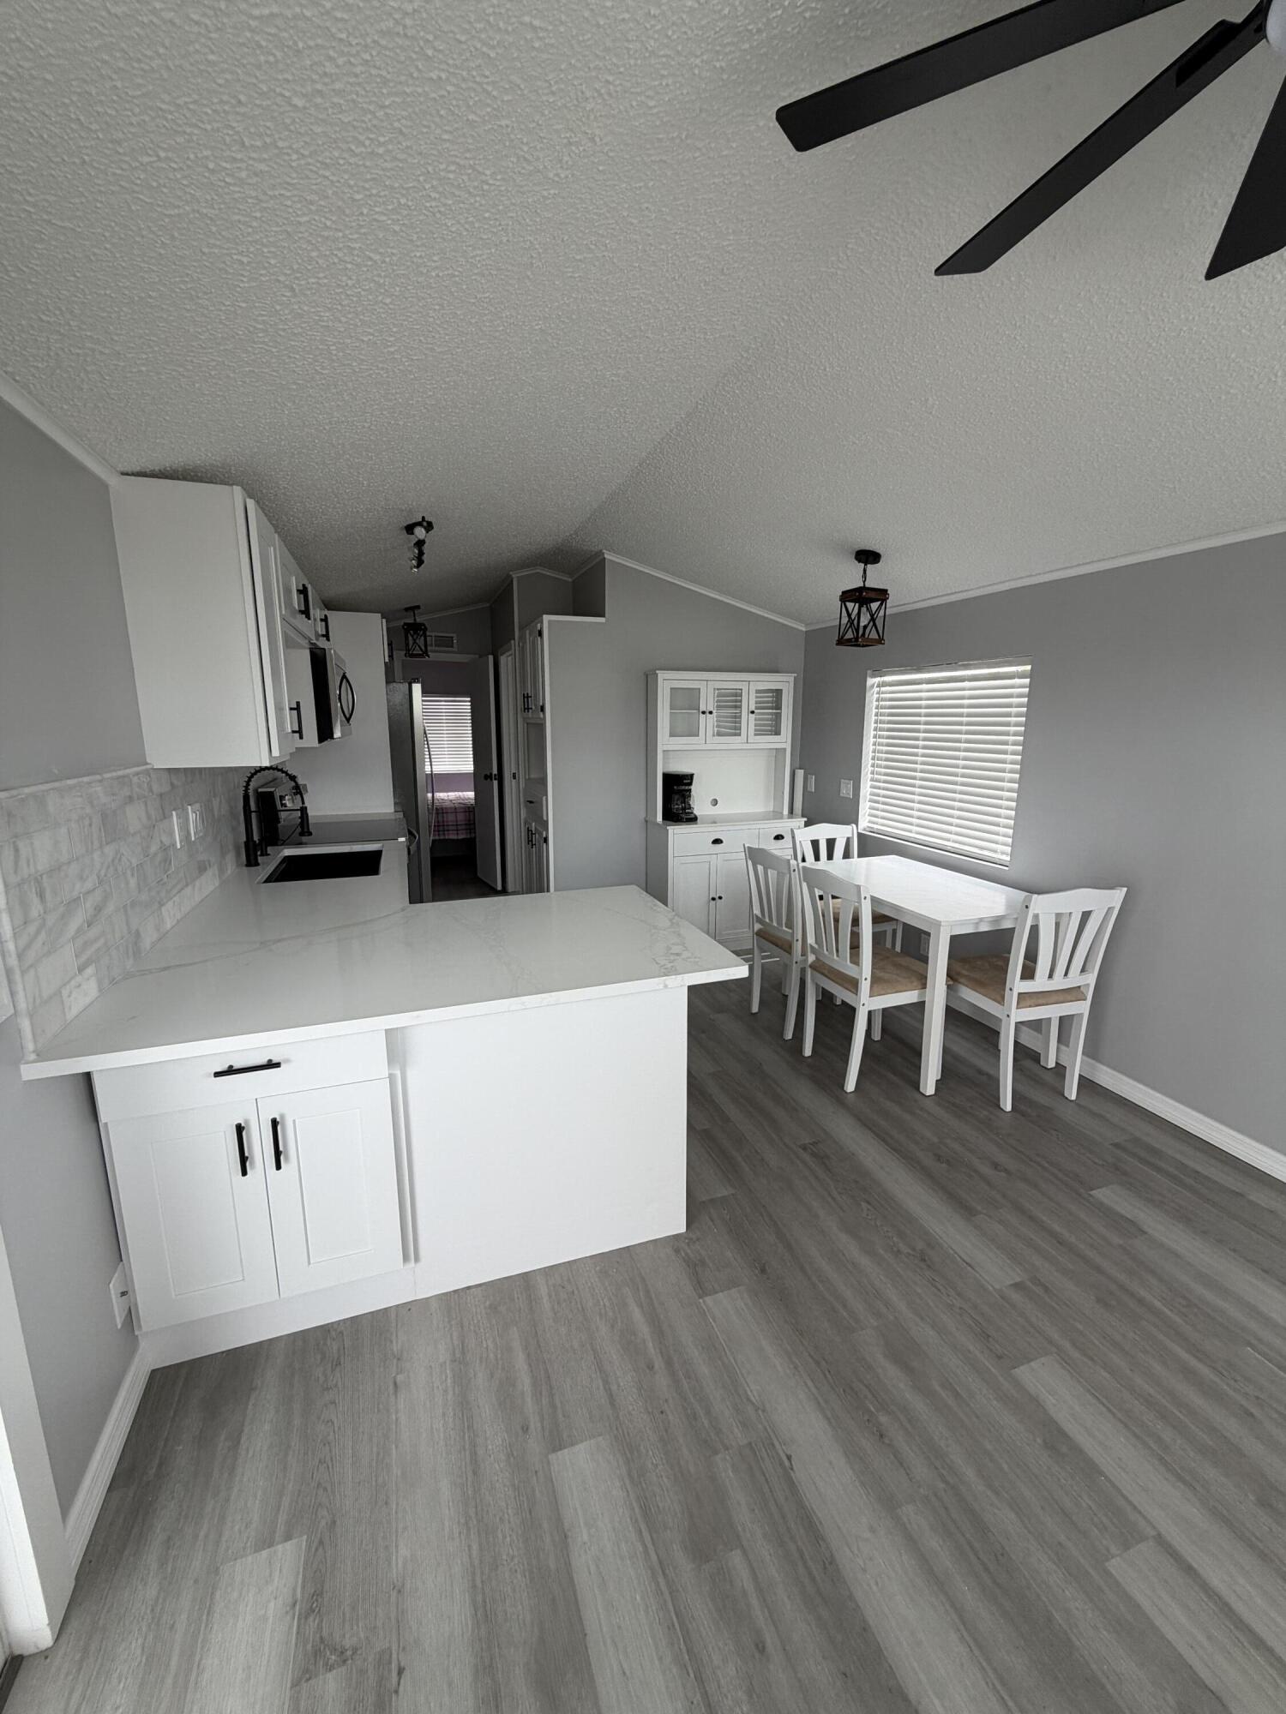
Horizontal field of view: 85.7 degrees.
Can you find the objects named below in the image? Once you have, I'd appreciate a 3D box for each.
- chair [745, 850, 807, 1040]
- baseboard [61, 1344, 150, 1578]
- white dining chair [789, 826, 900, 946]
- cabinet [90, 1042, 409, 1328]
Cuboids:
[{"bbox_3d":[0.808,0.392,3.450,0.493,0.888,0.410,-4,12,-19],"label":"chair"},{"bbox_3d":[-1.107,1.218,1.450,0.016,0.090,0.420,-4,12,-18],"label":"baseboard"},{"bbox_3d":[1.144,0.295,3.893,0.420,0.895,0.475,-4,12,-15],"label":"white dining chair"},{"bbox_3d":[-0.987,0.667,1.898,0.600,0.780,0.600,-4,12,-18],"label":"cabinet"}]

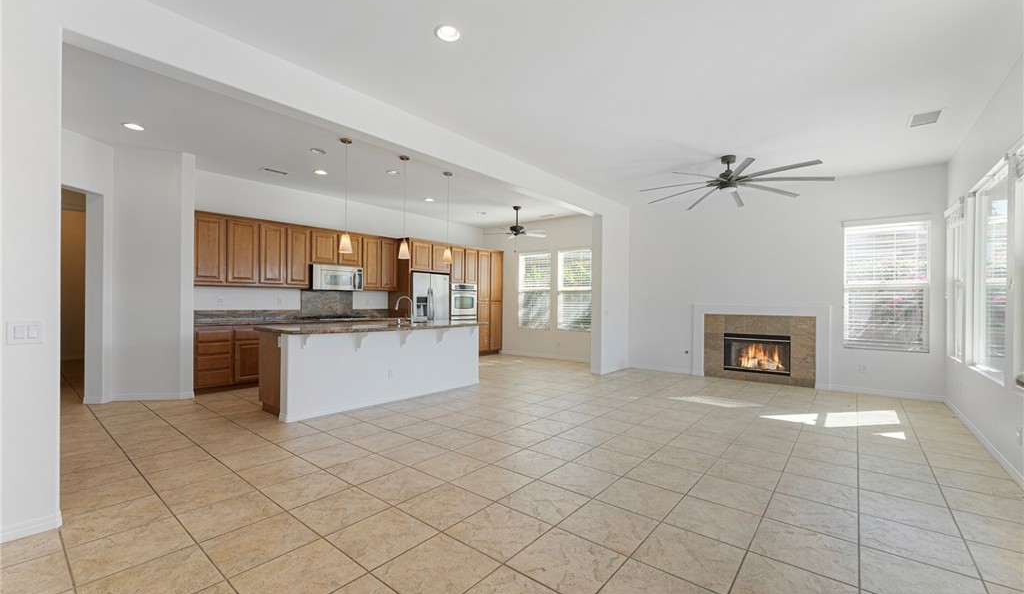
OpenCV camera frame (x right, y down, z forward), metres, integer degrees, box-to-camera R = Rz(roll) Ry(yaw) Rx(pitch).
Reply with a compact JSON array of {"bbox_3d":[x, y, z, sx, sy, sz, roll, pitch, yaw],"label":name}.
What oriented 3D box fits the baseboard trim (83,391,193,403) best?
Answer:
[{"bbox_3d":[-4.473,1.207,4.807,1.077,0.090,0.030,1,-1,-17],"label":"baseboard trim"}]

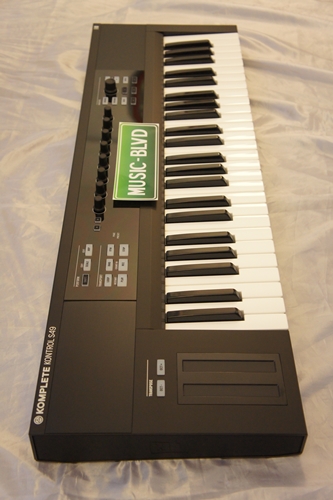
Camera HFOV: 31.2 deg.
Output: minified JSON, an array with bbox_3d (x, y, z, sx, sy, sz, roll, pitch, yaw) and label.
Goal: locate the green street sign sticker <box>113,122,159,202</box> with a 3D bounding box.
[{"bbox_3d":[-0.042,-0.133,0.883,0.062,0.005,0.176,0,48,-1],"label":"green street sign sticker"}]

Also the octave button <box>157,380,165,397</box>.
[{"bbox_3d":[-0.005,0.148,0.638,0.009,0.003,0.019,0,48,-1],"label":"octave button"}]

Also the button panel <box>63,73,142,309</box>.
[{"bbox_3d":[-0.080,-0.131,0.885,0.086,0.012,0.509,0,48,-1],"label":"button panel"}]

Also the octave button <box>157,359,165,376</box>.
[{"bbox_3d":[-0.006,0.129,0.655,0.009,0.003,0.020,0,48,-1],"label":"octave button"}]

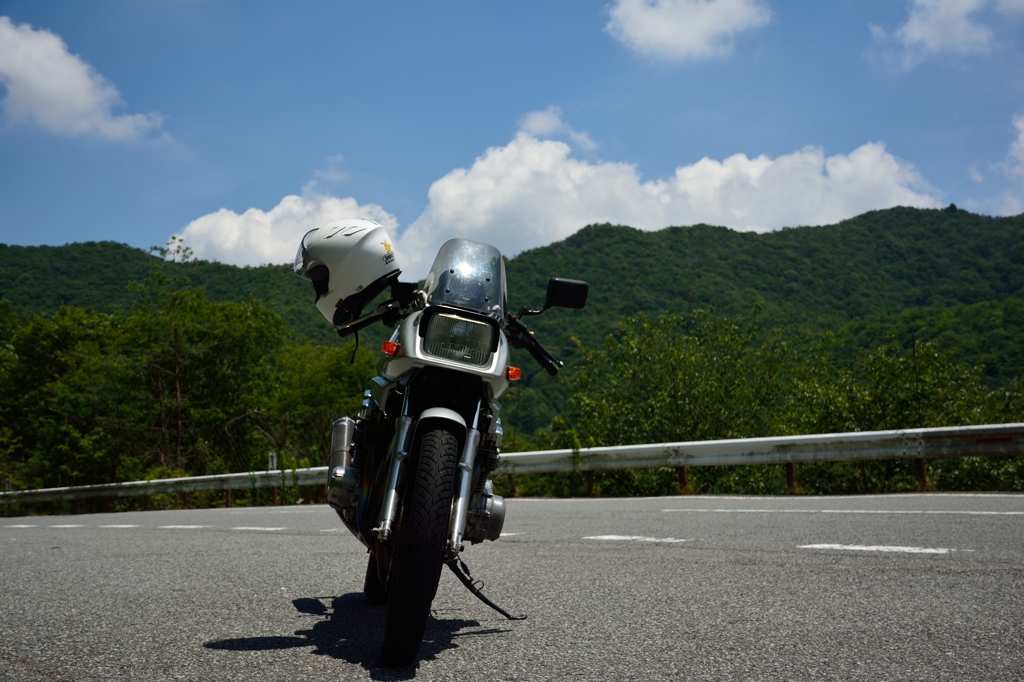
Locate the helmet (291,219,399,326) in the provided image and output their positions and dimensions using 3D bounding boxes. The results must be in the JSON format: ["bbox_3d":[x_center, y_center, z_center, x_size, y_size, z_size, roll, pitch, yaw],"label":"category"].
[{"bbox_3d":[-0.479,-0.214,3.250,0.310,0.280,0.255,-26,0,16],"label":"helmet"}]

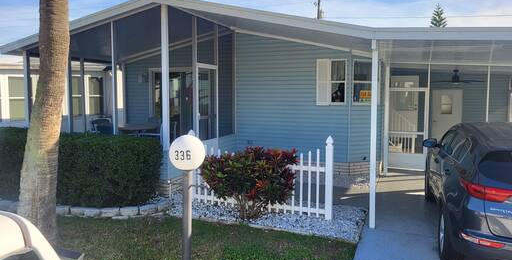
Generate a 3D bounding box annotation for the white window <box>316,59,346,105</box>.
[{"bbox_3d":[1.770,-1.123,9.020,0.710,1.080,0.100,2,4,21],"label":"white window"}]

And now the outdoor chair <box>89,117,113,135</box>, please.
[{"bbox_3d":[-3.780,0.180,9.400,0.620,0.930,0.580,3,5,44],"label":"outdoor chair"}]

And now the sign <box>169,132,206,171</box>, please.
[{"bbox_3d":[-0.570,0.190,3.200,0.300,0.300,0.300,1,3,5],"label":"sign"}]

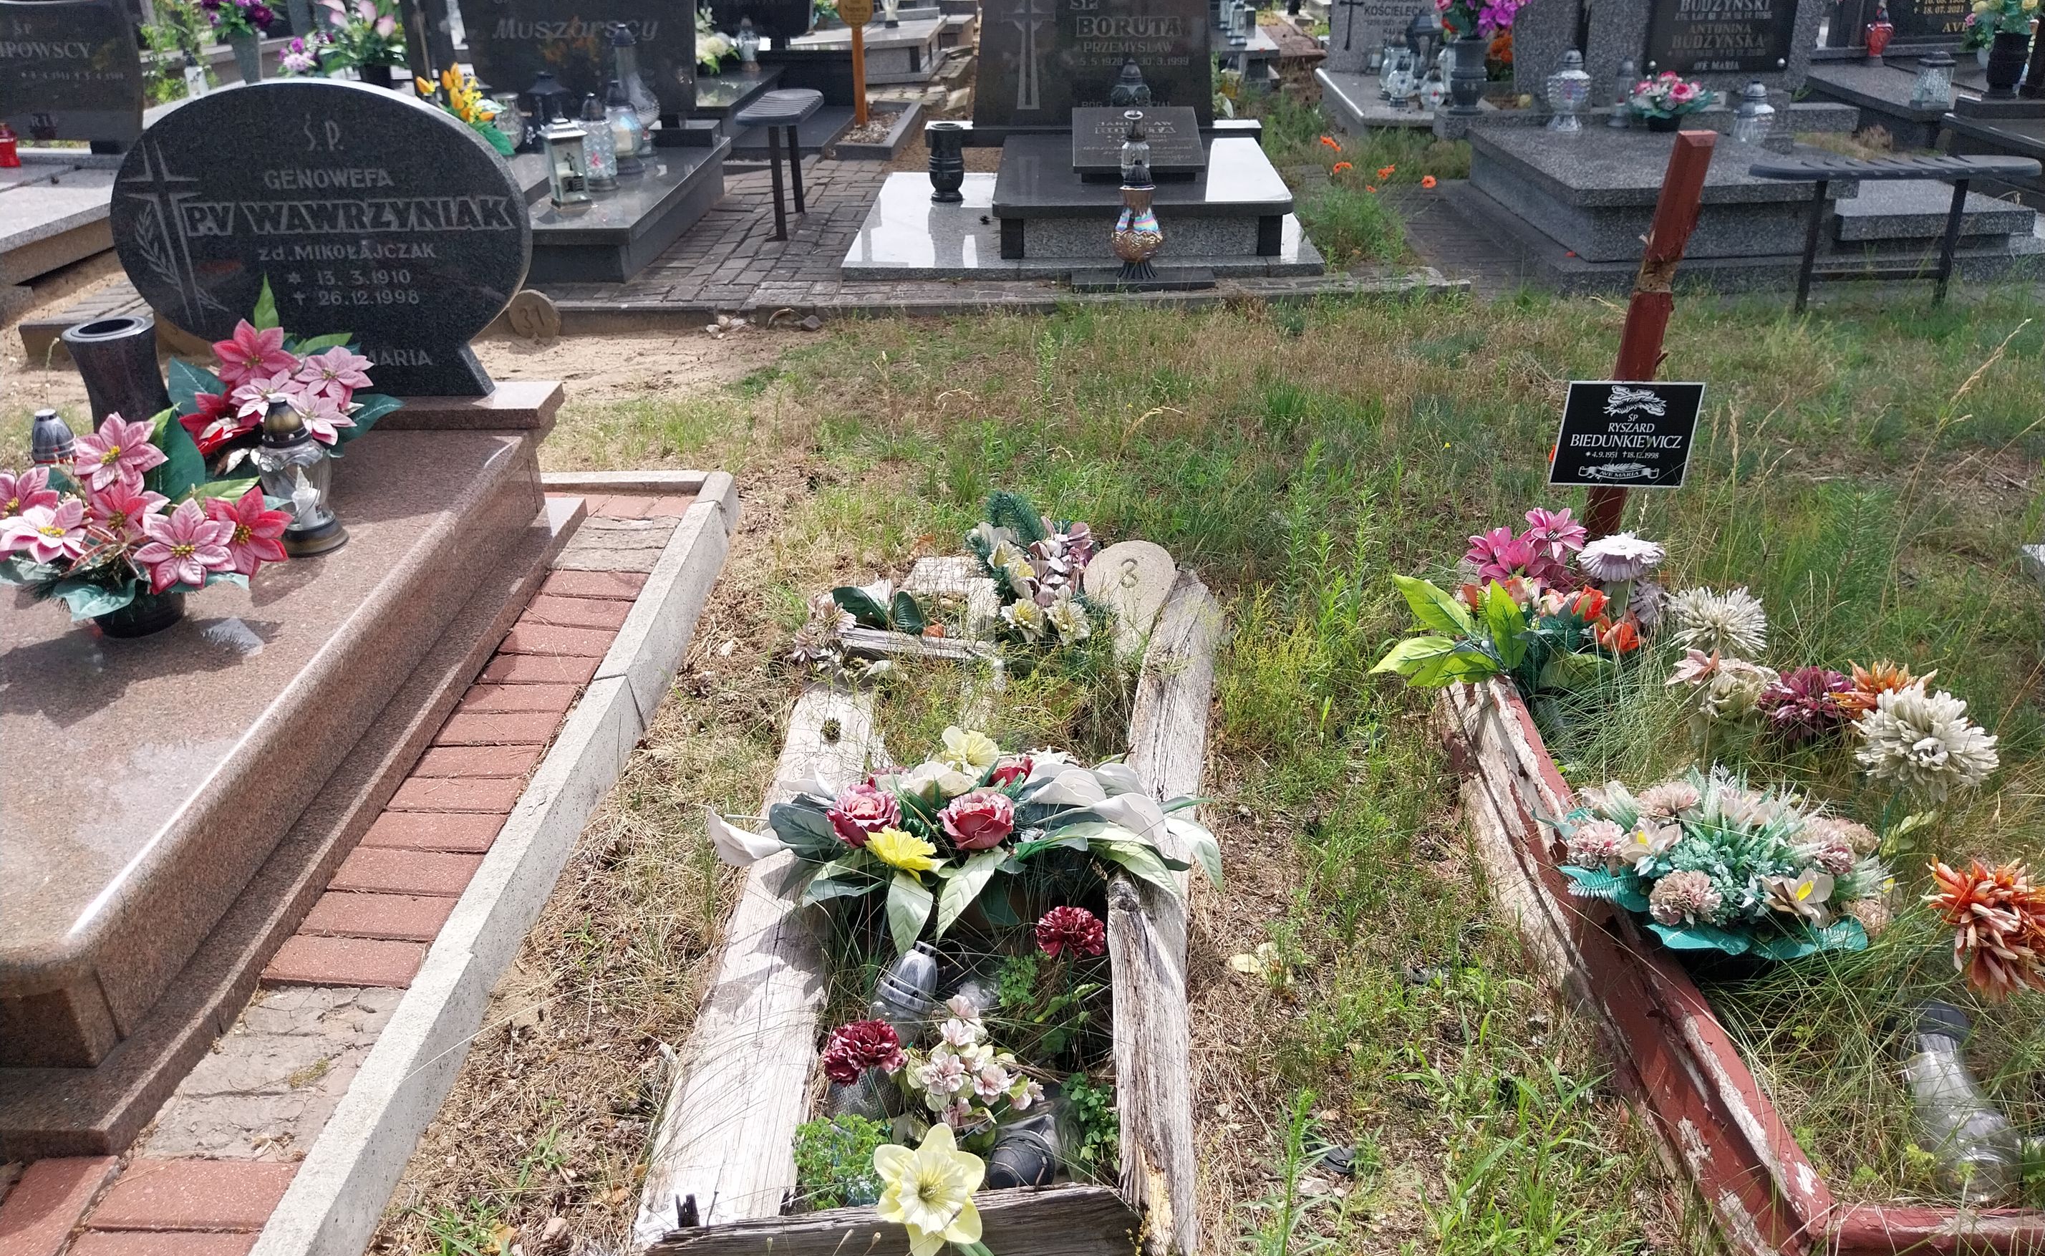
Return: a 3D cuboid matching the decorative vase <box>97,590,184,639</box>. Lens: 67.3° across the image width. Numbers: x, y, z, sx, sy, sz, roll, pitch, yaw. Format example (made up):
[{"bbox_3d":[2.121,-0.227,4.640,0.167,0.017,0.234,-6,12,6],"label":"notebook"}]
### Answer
[{"bbox_3d":[-1.484,-0.039,2.565,0.150,0.090,0.150,-1,26,1],"label":"decorative vase"}]

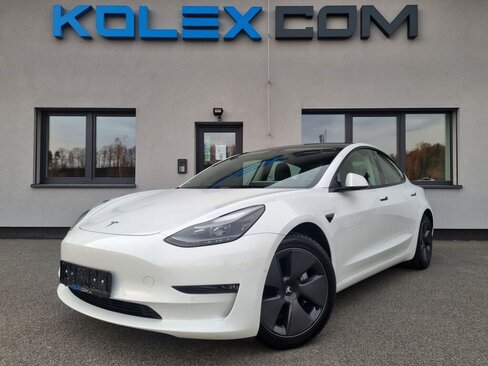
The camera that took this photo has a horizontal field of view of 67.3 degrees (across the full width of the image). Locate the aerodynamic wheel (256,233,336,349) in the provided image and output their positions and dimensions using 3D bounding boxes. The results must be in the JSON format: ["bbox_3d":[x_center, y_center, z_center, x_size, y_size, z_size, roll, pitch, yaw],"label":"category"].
[{"bbox_3d":[0.232,0.621,2.171,0.665,0.665,0.235,1,-2,-26],"label":"aerodynamic wheel"}]

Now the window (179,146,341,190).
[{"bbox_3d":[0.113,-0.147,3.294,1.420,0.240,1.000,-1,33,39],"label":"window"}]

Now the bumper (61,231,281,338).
[{"bbox_3d":[-0.700,0.524,2.281,1.830,0.520,0.630,-1,-2,39],"label":"bumper"}]

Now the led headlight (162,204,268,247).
[{"bbox_3d":[-0.116,0.222,1.898,0.350,0.210,0.480,-1,-2,39],"label":"led headlight"}]

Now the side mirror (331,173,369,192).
[{"bbox_3d":[0.756,-0.002,2.575,0.220,0.135,0.200,-1,-2,39],"label":"side mirror"}]

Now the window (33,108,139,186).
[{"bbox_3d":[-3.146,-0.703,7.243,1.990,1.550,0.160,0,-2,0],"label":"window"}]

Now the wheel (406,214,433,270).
[{"bbox_3d":[2.064,0.697,4.408,0.235,0.665,0.665,-1,-2,39],"label":"wheel"}]

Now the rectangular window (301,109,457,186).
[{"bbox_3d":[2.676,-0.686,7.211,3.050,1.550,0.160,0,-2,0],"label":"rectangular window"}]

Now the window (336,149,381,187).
[{"bbox_3d":[0.951,-0.151,3.079,0.100,0.390,1.120,-20,-14,37],"label":"window"}]

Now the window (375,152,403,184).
[{"bbox_3d":[1.460,-0.135,3.709,0.100,0.380,0.850,-20,-14,37],"label":"window"}]

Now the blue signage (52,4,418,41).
[{"bbox_3d":[-0.172,-3.128,7.153,7.080,0.630,0.140,0,-2,0],"label":"blue signage"}]

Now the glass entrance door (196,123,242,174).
[{"bbox_3d":[-0.499,-0.080,7.239,0.947,2.220,0.110,0,-2,0],"label":"glass entrance door"}]

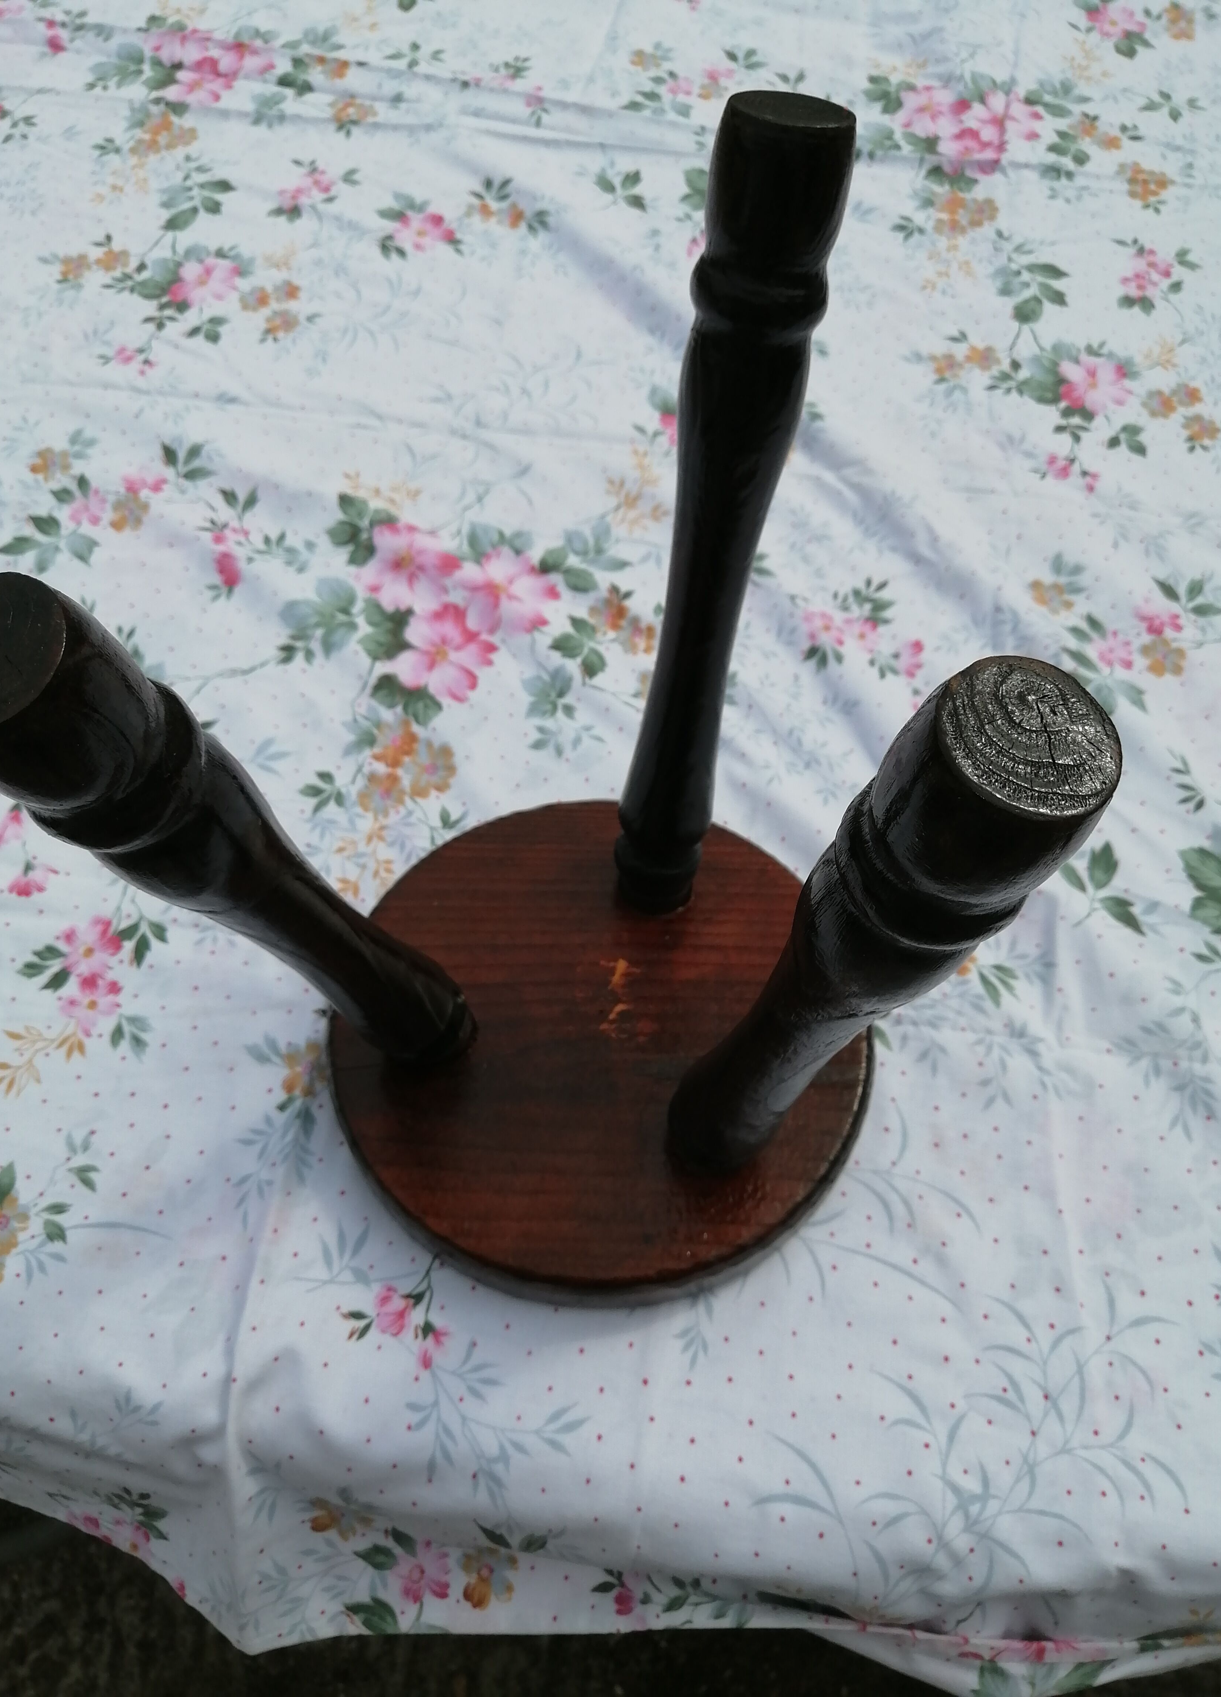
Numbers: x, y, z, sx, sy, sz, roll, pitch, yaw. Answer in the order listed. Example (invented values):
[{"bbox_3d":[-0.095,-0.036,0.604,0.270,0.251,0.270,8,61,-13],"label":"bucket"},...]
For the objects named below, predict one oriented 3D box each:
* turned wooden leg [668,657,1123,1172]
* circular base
[{"bbox_3d":[0.066,0.052,0.417,0.047,0.343,0.047,16,63,0],"label":"turned wooden leg"},{"bbox_3d":[-0.005,0.086,0.616,0.257,0.027,0.257,0,55,0],"label":"circular base"}]

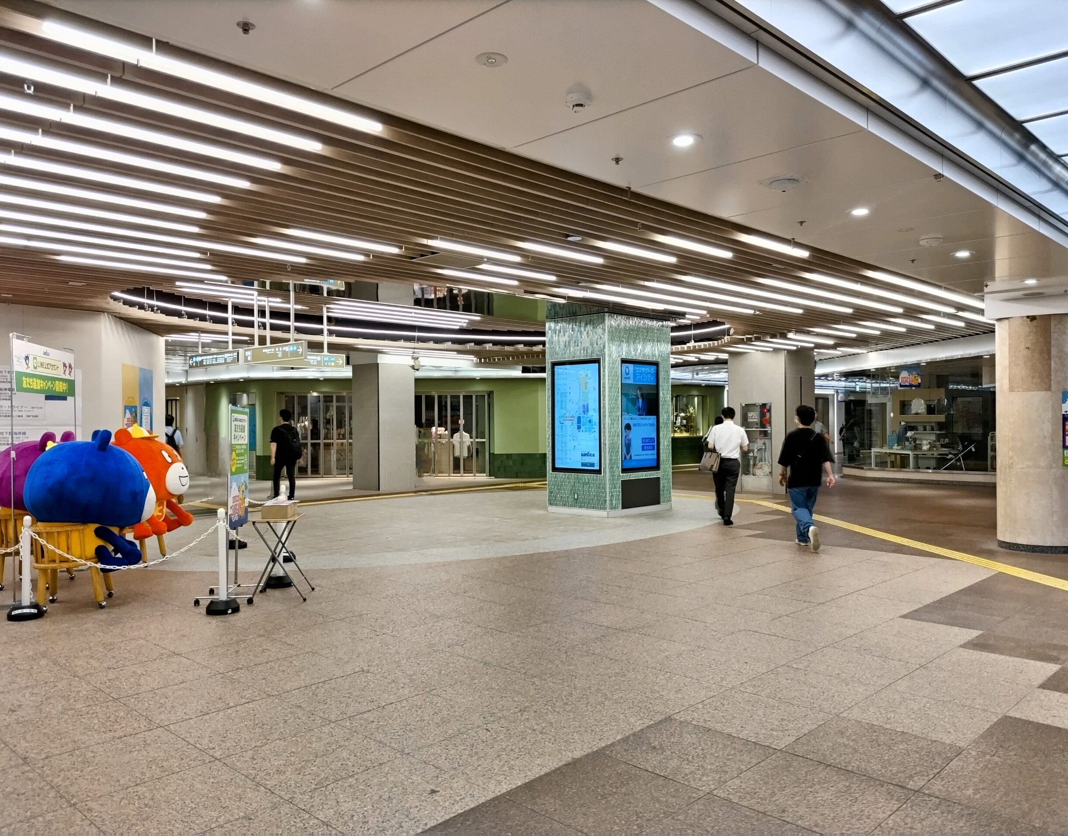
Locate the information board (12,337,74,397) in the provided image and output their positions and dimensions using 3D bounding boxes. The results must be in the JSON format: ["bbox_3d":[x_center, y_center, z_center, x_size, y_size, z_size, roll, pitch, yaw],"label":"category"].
[{"bbox_3d":[-4.467,-0.433,7.688,0.030,0.450,1.501,0,0,-12],"label":"information board"}]

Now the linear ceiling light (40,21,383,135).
[{"bbox_3d":[-1.193,-1.343,3.372,0.045,0.045,1.402,-1,-1,45],"label":"linear ceiling light"}]

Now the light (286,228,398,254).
[{"bbox_3d":[-1.379,-1.298,6.116,0.060,0.045,0.989,0,0,45],"label":"light"}]

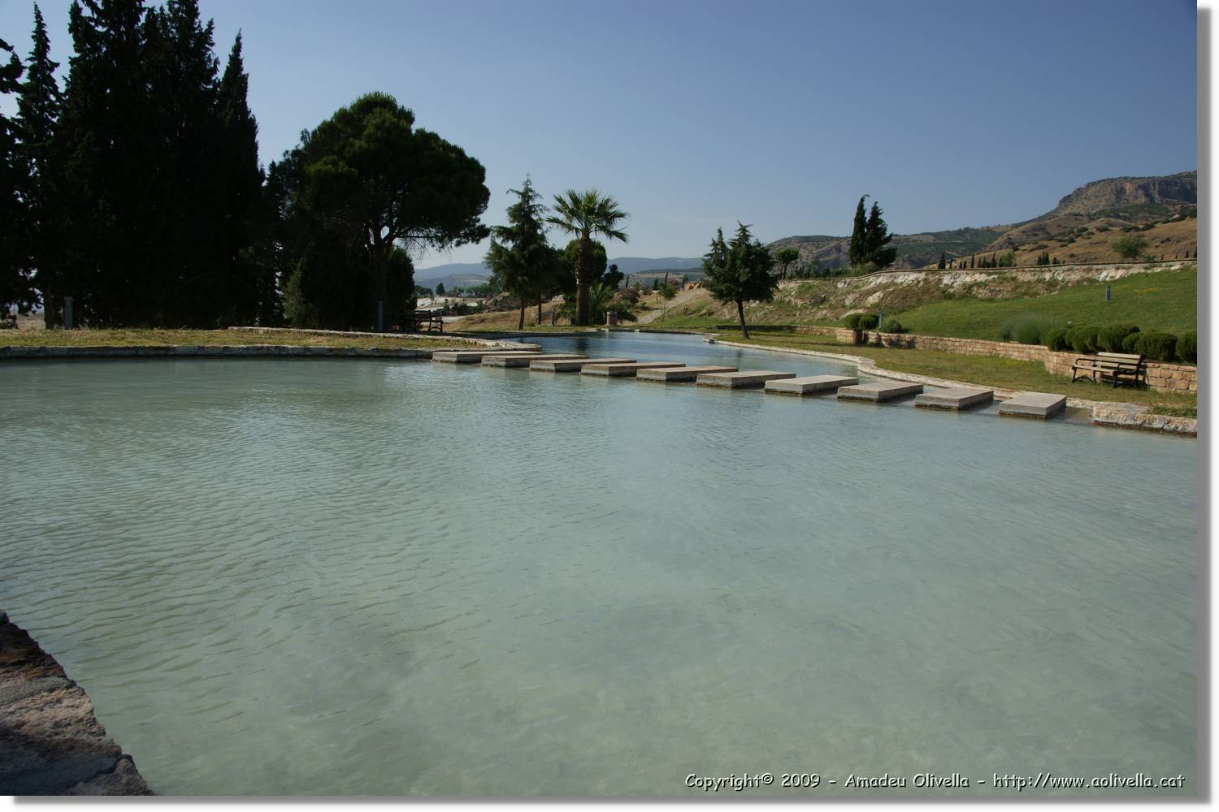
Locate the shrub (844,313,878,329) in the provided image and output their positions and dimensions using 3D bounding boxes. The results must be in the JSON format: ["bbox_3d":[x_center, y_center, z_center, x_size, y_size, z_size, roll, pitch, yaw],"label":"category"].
[{"bbox_3d":[12.765,-4.289,46.500,1.600,0.900,1.400,3,7,0],"label":"shrub"}]

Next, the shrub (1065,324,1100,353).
[{"bbox_3d":[15.447,-2.192,29.833,1.000,0.950,1.000,3,6,2],"label":"shrub"}]

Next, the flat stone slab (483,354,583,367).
[{"bbox_3d":[-2.113,-1.331,26.878,0.920,0.230,3.800,7,7,34],"label":"flat stone slab"}]

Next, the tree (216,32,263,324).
[{"bbox_3d":[-13.390,-8.203,33.000,1.750,10.600,1.750,3,7,0],"label":"tree"}]

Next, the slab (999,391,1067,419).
[{"bbox_3d":[9.503,-0.024,20.364,0.920,0.230,3.800,7,7,31],"label":"slab"}]

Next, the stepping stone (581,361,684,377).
[{"bbox_3d":[0.746,-1.002,24.531,0.889,0.214,3.587,8,8,38],"label":"stepping stone"}]

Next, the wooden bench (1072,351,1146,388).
[{"bbox_3d":[13.644,-1.019,25.171,0.700,0.863,1.822,2,6,-7],"label":"wooden bench"}]

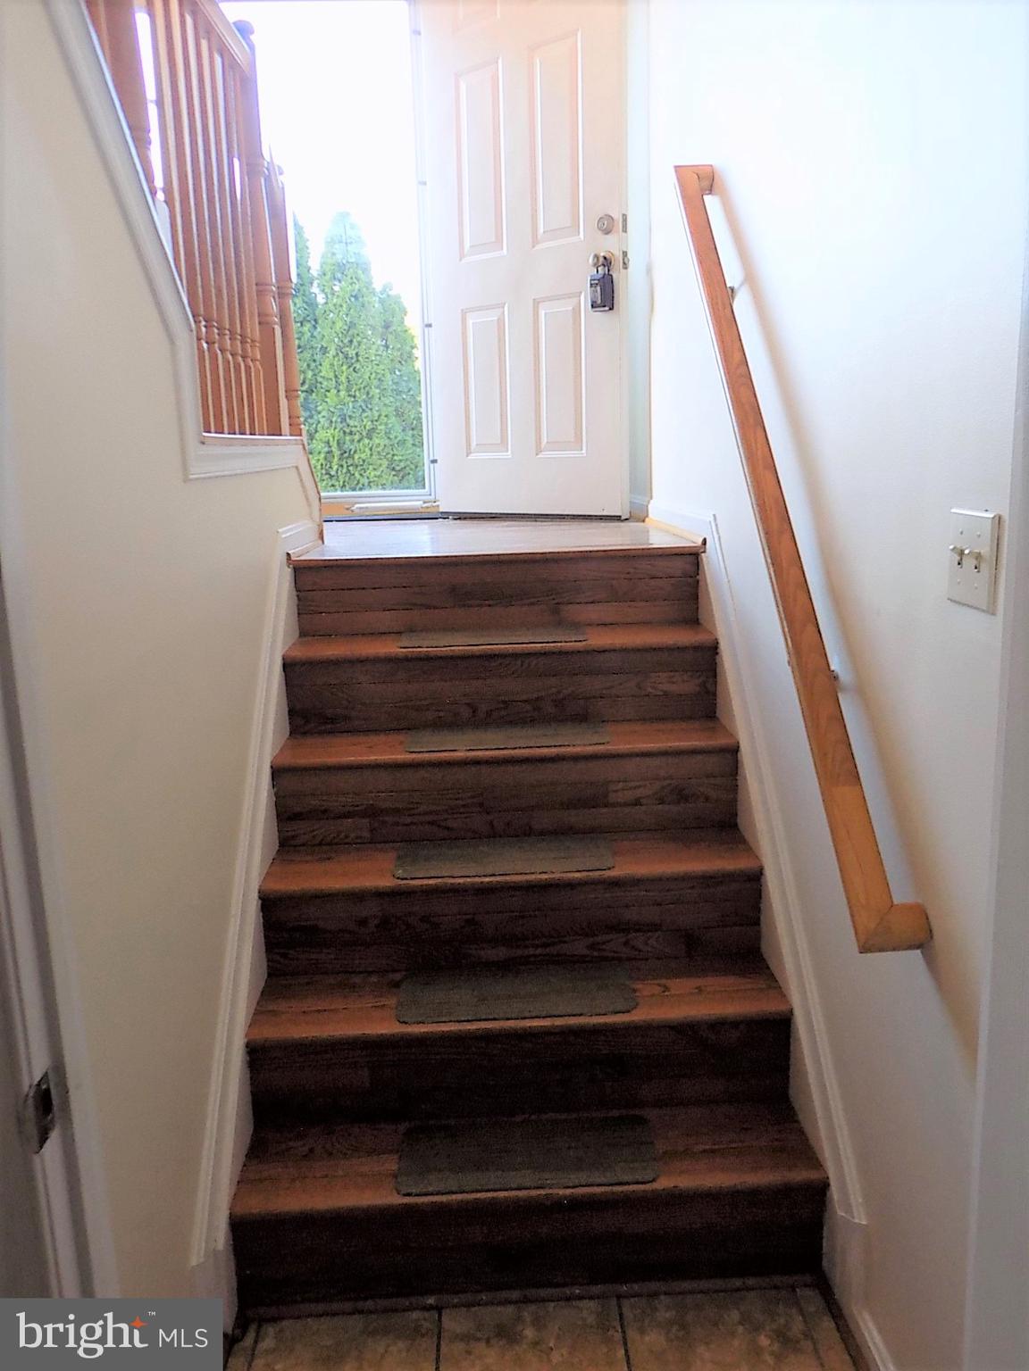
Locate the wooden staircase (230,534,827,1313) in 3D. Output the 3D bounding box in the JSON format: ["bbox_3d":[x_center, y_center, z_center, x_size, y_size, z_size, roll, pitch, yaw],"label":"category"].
[{"bbox_3d":[-0.007,0.358,2.345,1.050,1.235,1.186,-2,11,-2],"label":"wooden staircase"}]

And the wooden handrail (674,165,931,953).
[{"bbox_3d":[0.469,-0.420,2.004,0.097,0.048,1.909,-2,56,-2],"label":"wooden handrail"}]

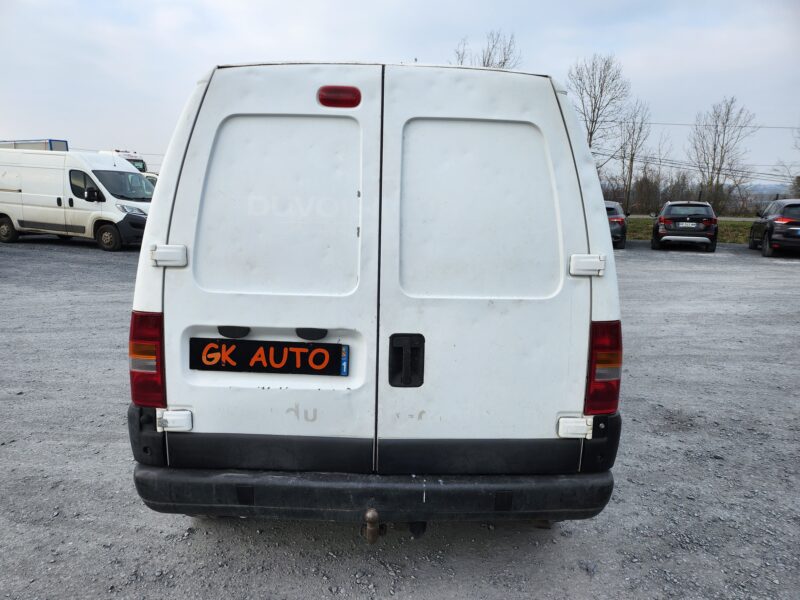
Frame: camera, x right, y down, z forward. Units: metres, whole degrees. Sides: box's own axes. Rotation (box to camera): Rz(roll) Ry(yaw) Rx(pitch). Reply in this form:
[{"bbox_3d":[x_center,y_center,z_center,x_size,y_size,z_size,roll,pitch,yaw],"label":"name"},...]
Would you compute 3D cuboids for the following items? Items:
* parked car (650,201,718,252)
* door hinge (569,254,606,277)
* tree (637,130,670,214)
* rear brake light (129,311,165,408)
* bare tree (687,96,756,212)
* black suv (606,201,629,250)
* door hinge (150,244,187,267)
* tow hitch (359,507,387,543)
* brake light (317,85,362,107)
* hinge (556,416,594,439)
[{"bbox_3d":[10.022,-2.716,19.653,1.800,1.540,4.450,6,11,22],"label":"parked car"},{"bbox_3d":[0.633,-0.117,1.873,0.122,0.071,0.038,1,8,-1],"label":"door hinge"},{"bbox_3d":[21.936,-11.033,48.000,2.650,6.800,2.600,1,11,-1],"label":"tree"},{"bbox_3d":[-0.894,0.211,1.966,0.125,0.330,0.090,1,9,-1],"label":"rear brake light"},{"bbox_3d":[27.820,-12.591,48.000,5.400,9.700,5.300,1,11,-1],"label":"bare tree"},{"bbox_3d":[7.253,-2.831,20.012,1.820,1.520,4.400,6,11,22],"label":"black suv"},{"bbox_3d":[-0.764,-0.146,1.835,0.118,0.070,0.032,1,6,-1],"label":"door hinge"},{"bbox_3d":[-0.089,0.756,1.860,0.082,0.125,0.130,1,11,-1],"label":"tow hitch"},{"bbox_3d":[-0.201,-0.669,1.824,0.145,0.073,0.035,1,4,-1],"label":"brake light"},{"bbox_3d":[0.602,0.438,1.900,0.118,0.070,0.032,1,9,-1],"label":"hinge"}]

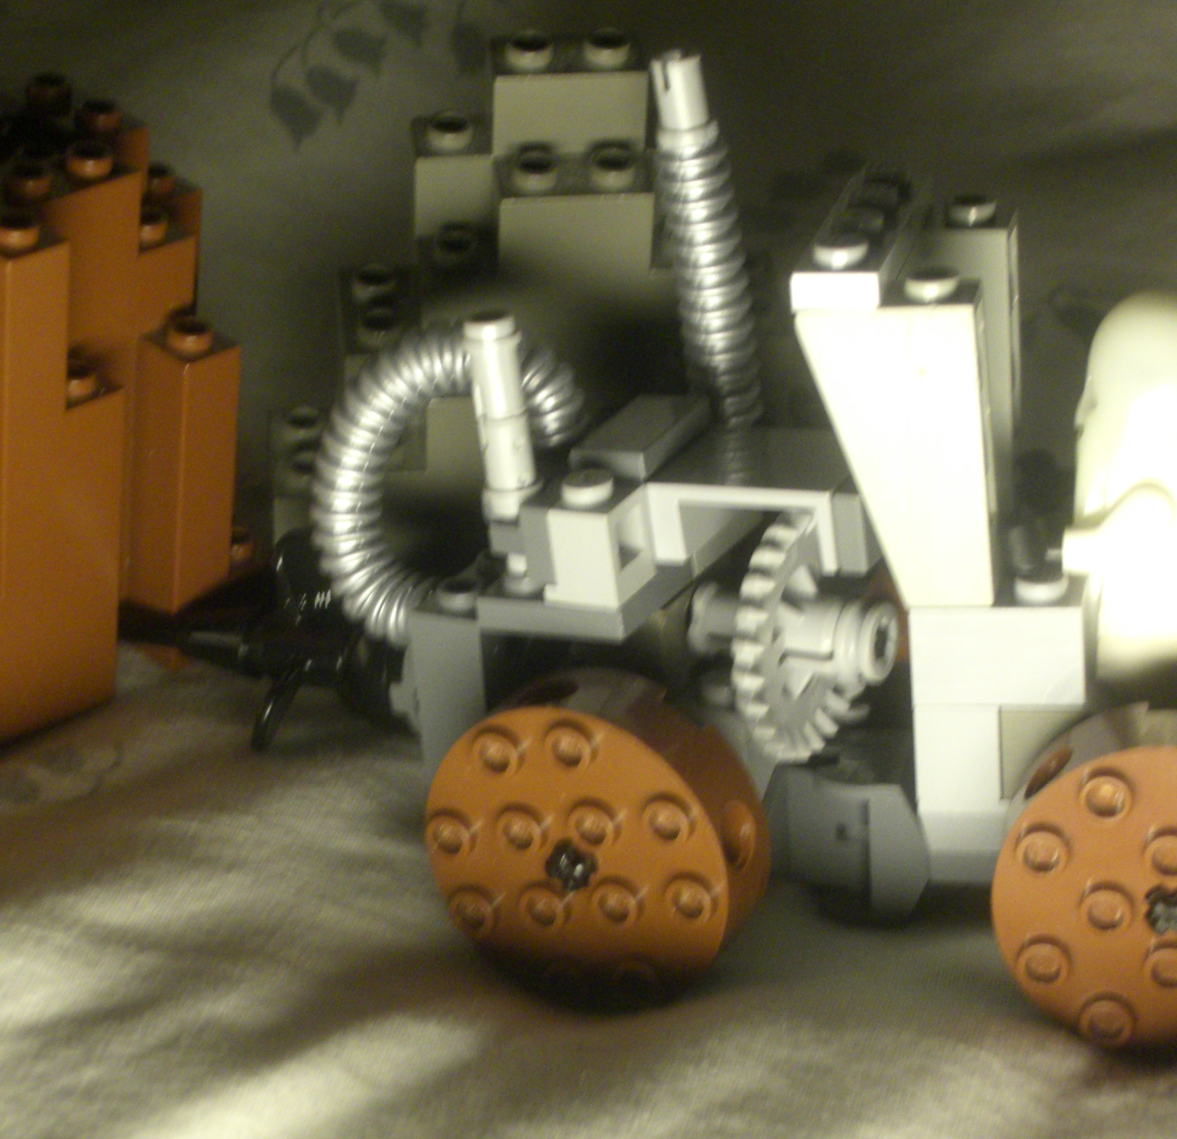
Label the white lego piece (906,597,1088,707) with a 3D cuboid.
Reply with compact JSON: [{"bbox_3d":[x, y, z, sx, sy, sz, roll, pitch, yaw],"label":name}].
[{"bbox_3d":[0.038,0.006,0.325,0.016,0.010,0.008,-1,20,15],"label":"white lego piece"}]

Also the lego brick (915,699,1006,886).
[{"bbox_3d":[0.036,0.020,0.332,0.008,0.017,0.008,-1,19,15],"label":"lego brick"}]

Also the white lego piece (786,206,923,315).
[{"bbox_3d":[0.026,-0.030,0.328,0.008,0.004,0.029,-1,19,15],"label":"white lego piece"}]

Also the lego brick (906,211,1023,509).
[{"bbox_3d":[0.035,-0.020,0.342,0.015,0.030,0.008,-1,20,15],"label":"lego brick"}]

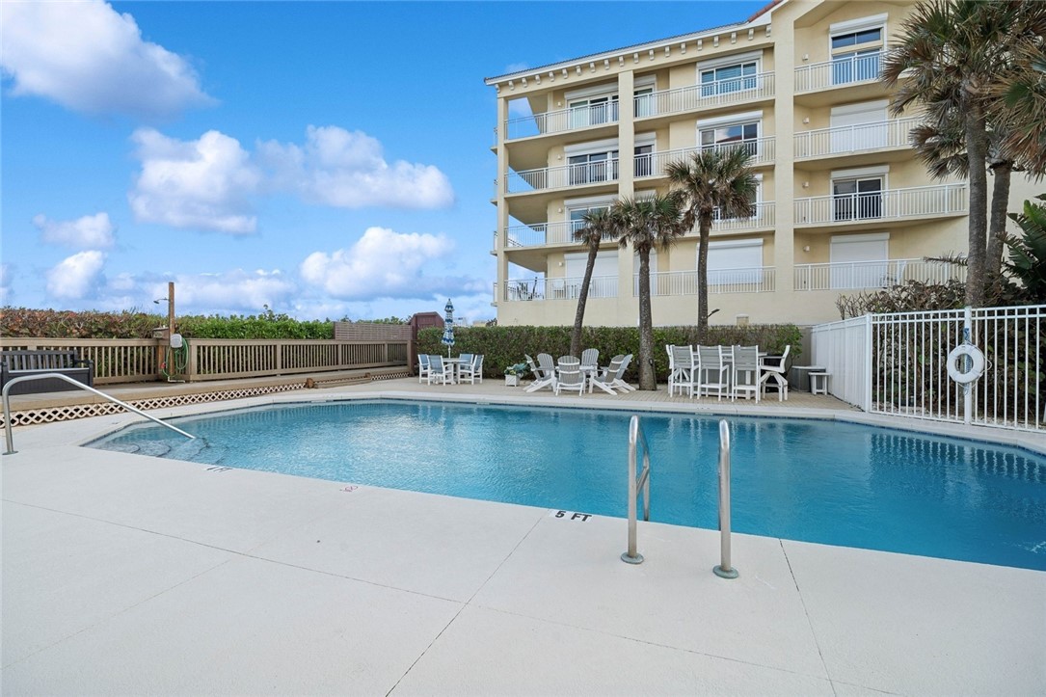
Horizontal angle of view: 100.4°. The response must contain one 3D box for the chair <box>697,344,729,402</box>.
[{"bbox_3d":[4.335,0.554,9.970,0.510,1.220,0.630,0,0,37],"label":"chair"}]

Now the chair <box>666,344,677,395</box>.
[{"bbox_3d":[4.000,0.544,11.023,0.620,1.230,0.580,0,0,36],"label":"chair"}]

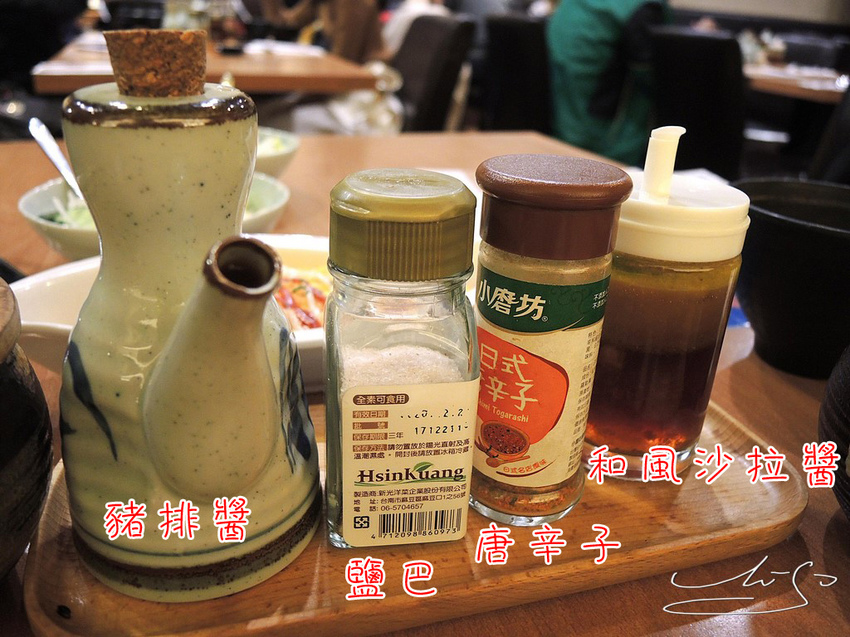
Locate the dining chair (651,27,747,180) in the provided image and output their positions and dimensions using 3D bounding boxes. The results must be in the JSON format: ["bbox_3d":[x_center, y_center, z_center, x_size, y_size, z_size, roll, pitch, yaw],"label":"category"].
[{"bbox_3d":[0.913,-0.368,1.998,0.540,0.850,0.440,-3,26,-11],"label":"dining chair"}]

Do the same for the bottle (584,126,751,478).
[{"bbox_3d":[0.079,-0.008,0.242,0.054,0.120,0.054,2,25,-1],"label":"bottle"}]

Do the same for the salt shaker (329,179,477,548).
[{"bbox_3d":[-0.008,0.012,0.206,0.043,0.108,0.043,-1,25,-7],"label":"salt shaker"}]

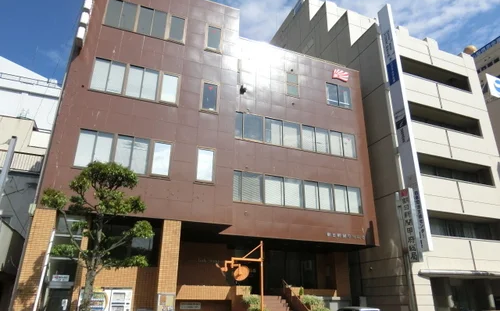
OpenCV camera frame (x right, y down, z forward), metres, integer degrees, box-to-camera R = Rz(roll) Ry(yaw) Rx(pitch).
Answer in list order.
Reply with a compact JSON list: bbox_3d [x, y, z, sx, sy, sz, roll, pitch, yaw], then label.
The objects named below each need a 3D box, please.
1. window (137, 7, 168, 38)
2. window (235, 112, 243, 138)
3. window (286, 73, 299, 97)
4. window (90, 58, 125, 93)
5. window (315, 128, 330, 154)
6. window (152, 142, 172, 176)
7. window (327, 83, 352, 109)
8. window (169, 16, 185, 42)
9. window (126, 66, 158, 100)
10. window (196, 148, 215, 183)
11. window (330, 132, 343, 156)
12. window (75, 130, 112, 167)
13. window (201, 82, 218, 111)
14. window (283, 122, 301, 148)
[{"bbox_3d":[-4.546,-6.141,16.723,1.290,1.540,0.150,9,-23,-20],"label":"window"},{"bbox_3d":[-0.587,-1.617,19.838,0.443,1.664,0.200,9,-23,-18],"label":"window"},{"bbox_3d":[2.485,-4.167,21.336,0.770,1.529,0.150,9,-23,-20],"label":"window"},{"bbox_3d":[-6.174,-3.445,15.815,1.283,1.573,0.200,9,-23,-18],"label":"window"},{"bbox_3d":[4.366,-0.874,21.446,0.990,1.664,0.200,9,-23,-18],"label":"window"},{"bbox_3d":[-3.746,0.154,15.309,0.831,1.573,0.200,9,-23,-18],"label":"window"},{"bbox_3d":[5.483,-3.699,22.416,1.736,1.587,0.150,9,-23,-20],"label":"window"},{"bbox_3d":[-3.630,-6.278,17.927,0.831,1.558,0.200,9,-23,-18],"label":"window"},{"bbox_3d":[-4.827,-3.243,16.253,1.294,1.573,0.200,9,-23,-18],"label":"window"},{"bbox_3d":[-1.872,0.420,15.260,0.770,1.540,0.150,9,-23,-20],"label":"window"},{"bbox_3d":[5.274,-0.738,21.740,0.903,1.664,0.200,9,-23,-18],"label":"window"},{"bbox_3d":[-5.940,-0.222,13.797,1.230,1.510,0.150,9,-23,-20],"label":"window"},{"bbox_3d":[-1.882,-2.801,17.208,0.801,1.573,0.200,9,-23,-18],"label":"window"},{"bbox_3d":[2.304,-1.136,20.063,1.116,1.552,0.150,9,-23,-20],"label":"window"}]

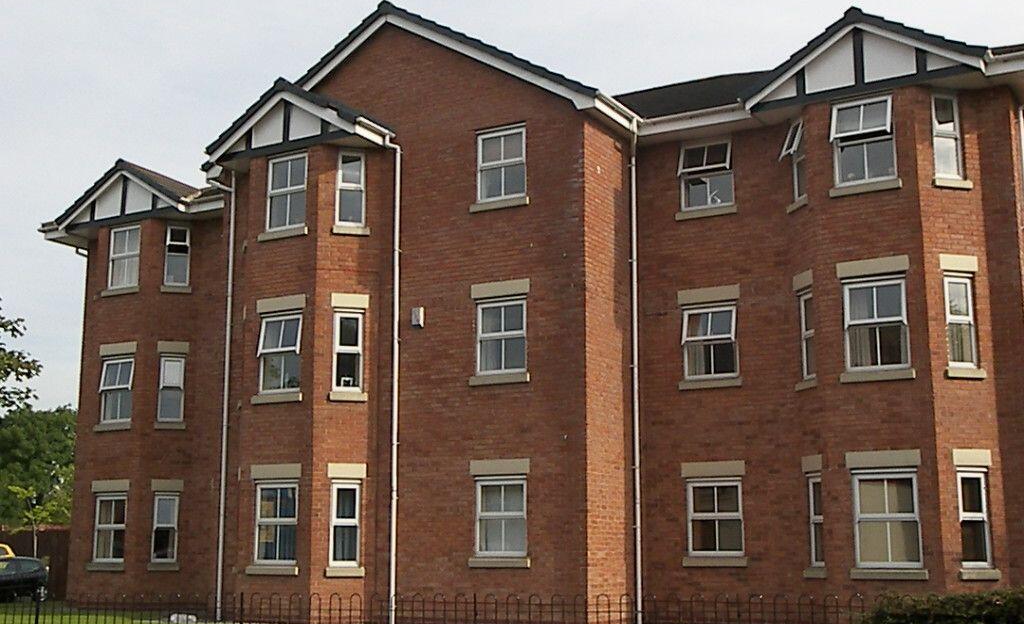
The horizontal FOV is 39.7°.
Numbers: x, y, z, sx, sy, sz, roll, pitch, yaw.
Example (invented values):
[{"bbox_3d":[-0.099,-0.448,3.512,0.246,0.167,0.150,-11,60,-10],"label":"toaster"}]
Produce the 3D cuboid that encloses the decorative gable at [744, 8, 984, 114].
[{"bbox_3d":[5.075,-3.731,20.523,3.600,1.300,0.350,-6,-11,32],"label":"decorative gable"}]

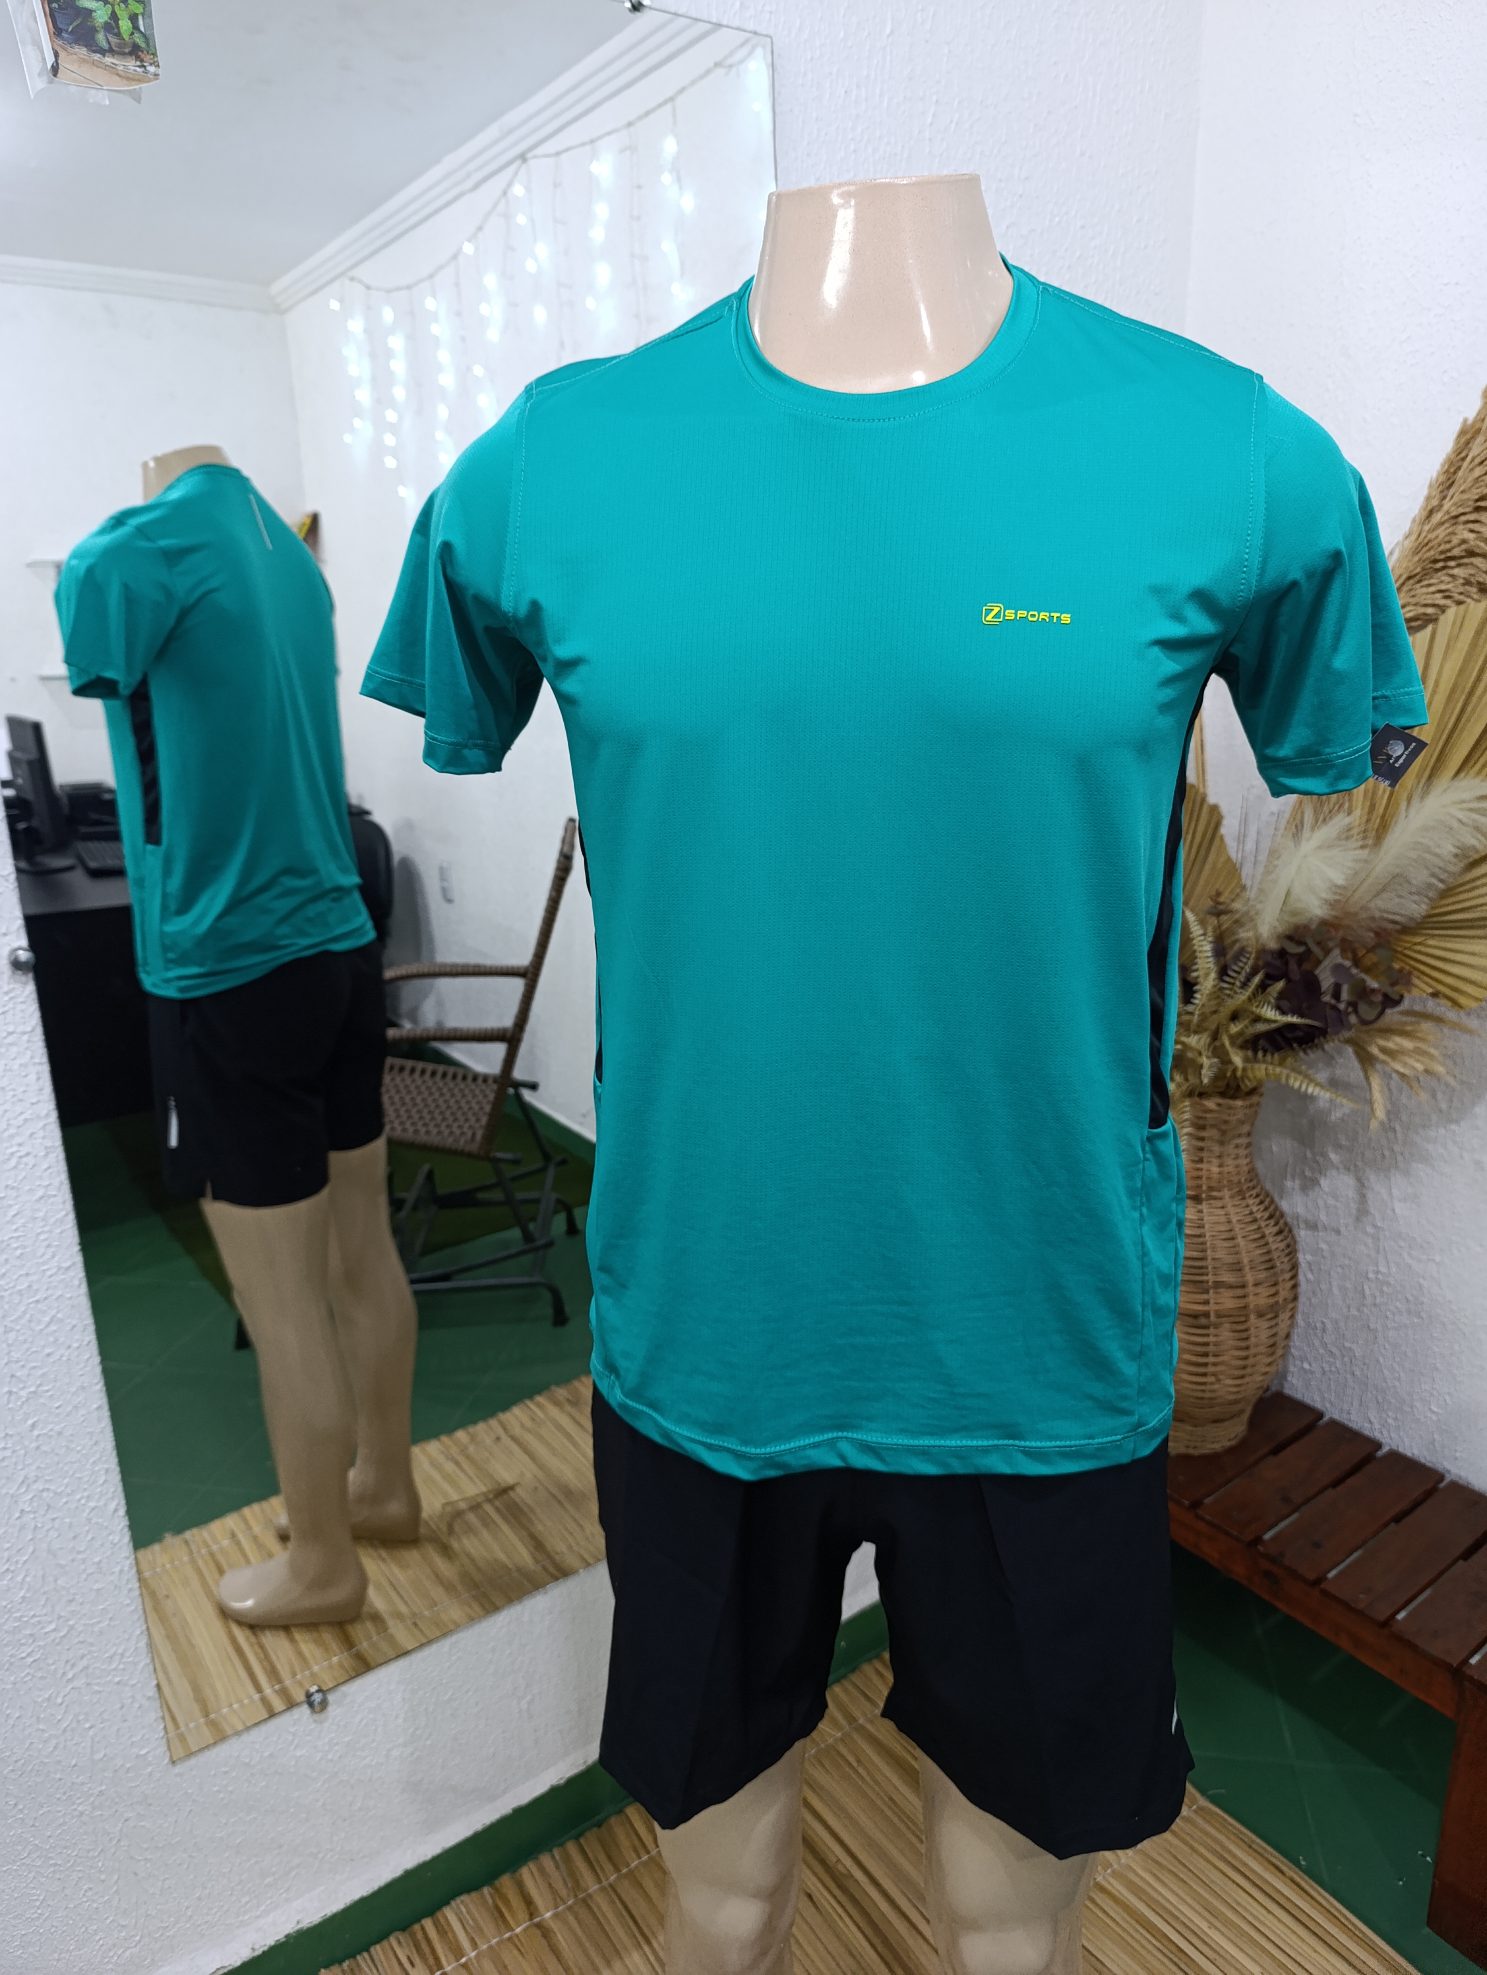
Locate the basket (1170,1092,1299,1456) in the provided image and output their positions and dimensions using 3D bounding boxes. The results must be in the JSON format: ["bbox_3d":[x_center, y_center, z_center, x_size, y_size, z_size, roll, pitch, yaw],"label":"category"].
[{"bbox_3d":[0.620,0.375,1.855,0.300,0.517,0.300,-12,19,-33],"label":"basket"}]

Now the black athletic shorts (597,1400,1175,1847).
[{"bbox_3d":[0.093,0.343,0.865,0.400,0.360,0.260,0,16,7],"label":"black athletic shorts"}]

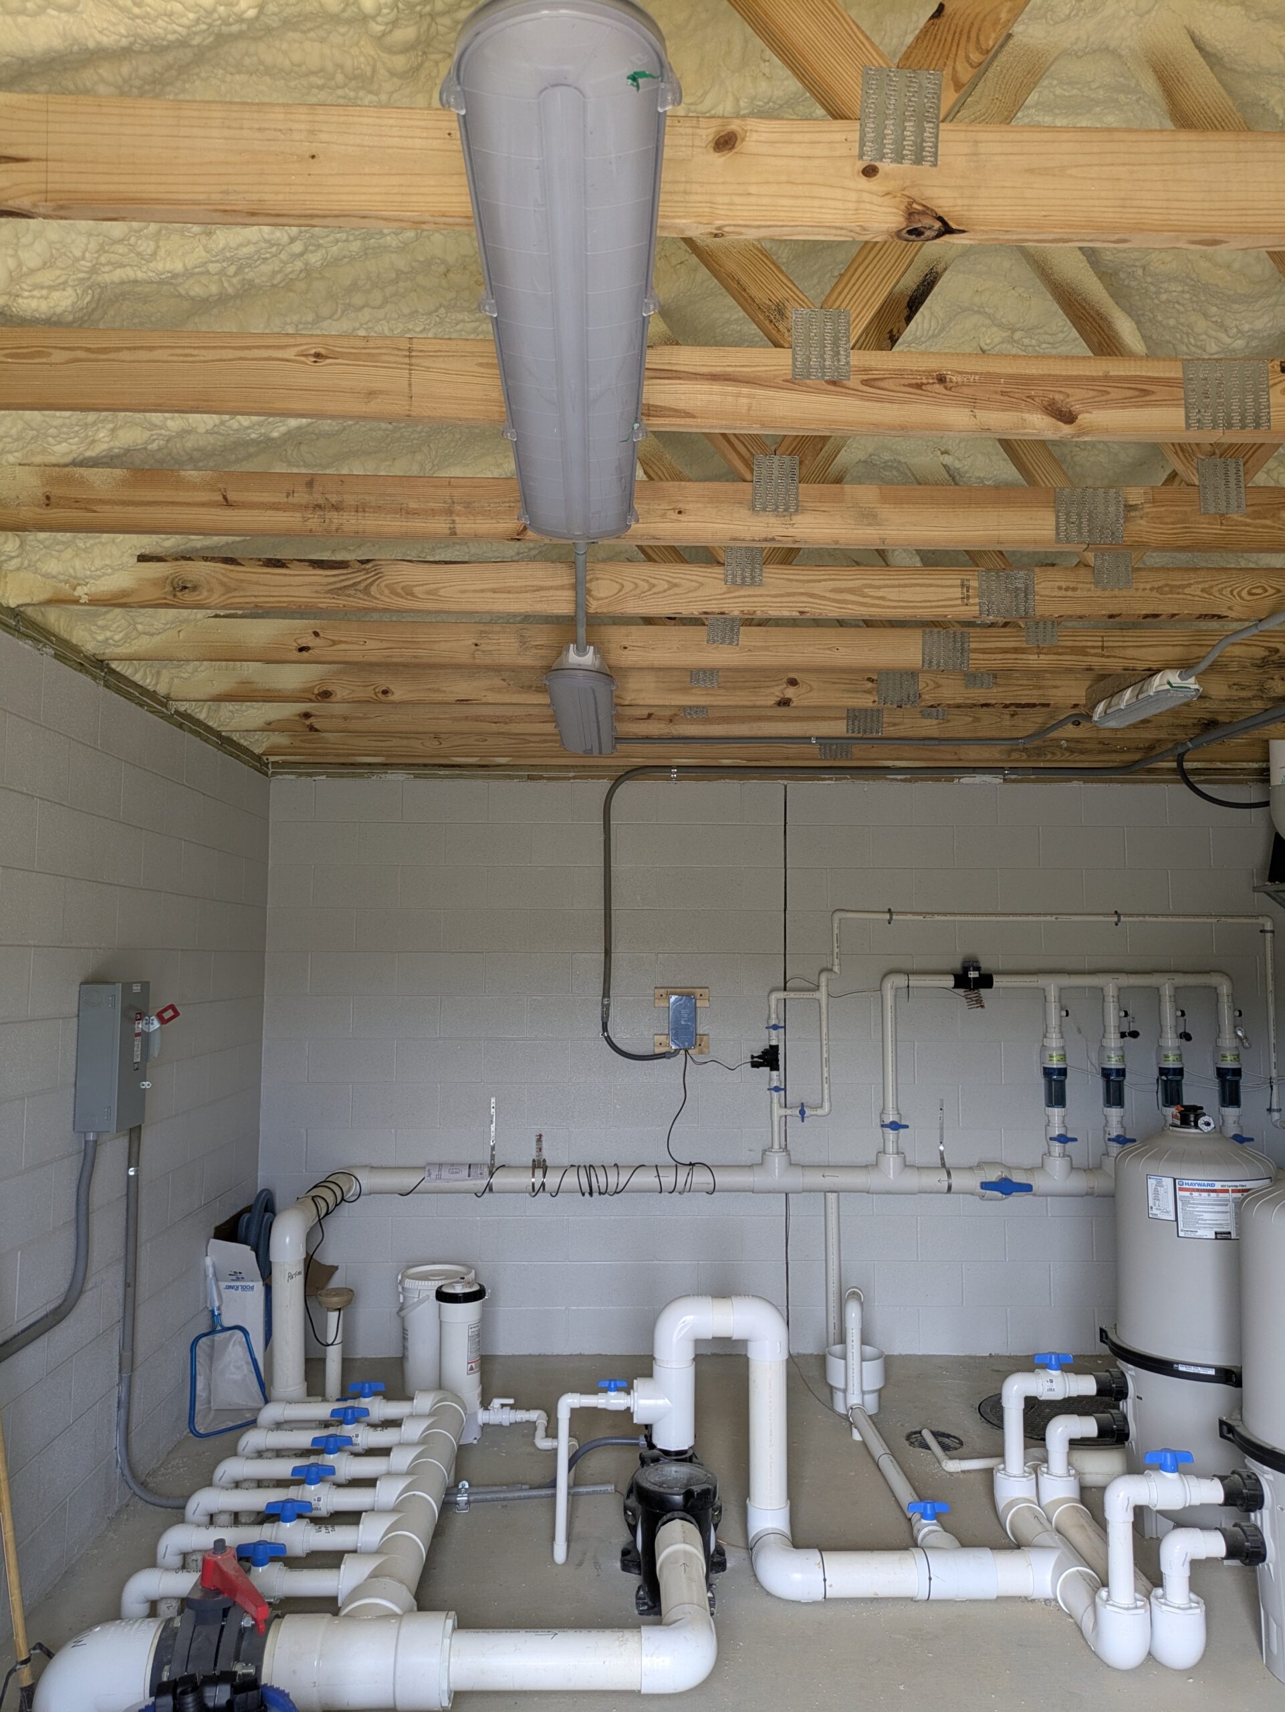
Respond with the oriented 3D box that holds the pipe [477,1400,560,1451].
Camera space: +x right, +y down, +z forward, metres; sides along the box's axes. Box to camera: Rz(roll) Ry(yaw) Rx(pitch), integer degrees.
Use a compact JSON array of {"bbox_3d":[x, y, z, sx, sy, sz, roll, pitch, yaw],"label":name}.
[{"bbox_3d":[-0.459,2.136,4.648,0.337,0.140,0.235,0,-5,-1],"label":"pipe"}]

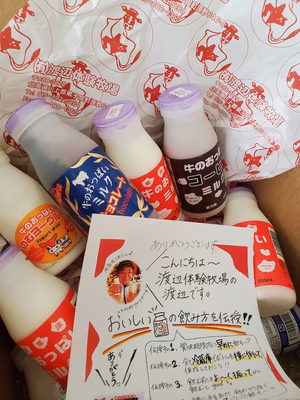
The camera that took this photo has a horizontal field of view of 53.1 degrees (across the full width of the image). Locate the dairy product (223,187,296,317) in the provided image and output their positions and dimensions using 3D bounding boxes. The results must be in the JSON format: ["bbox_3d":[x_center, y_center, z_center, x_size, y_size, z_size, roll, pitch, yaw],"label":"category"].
[{"bbox_3d":[0.107,0.049,0.319,0.056,0.056,0.134,22,45,-25],"label":"dairy product"}]

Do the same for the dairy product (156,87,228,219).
[{"bbox_3d":[0.044,-0.046,0.312,0.056,0.134,0.056,-13,37,10],"label":"dairy product"}]

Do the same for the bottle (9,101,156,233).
[{"bbox_3d":[-0.056,-0.018,0.248,0.056,0.056,0.134,-42,100,-13],"label":"bottle"}]

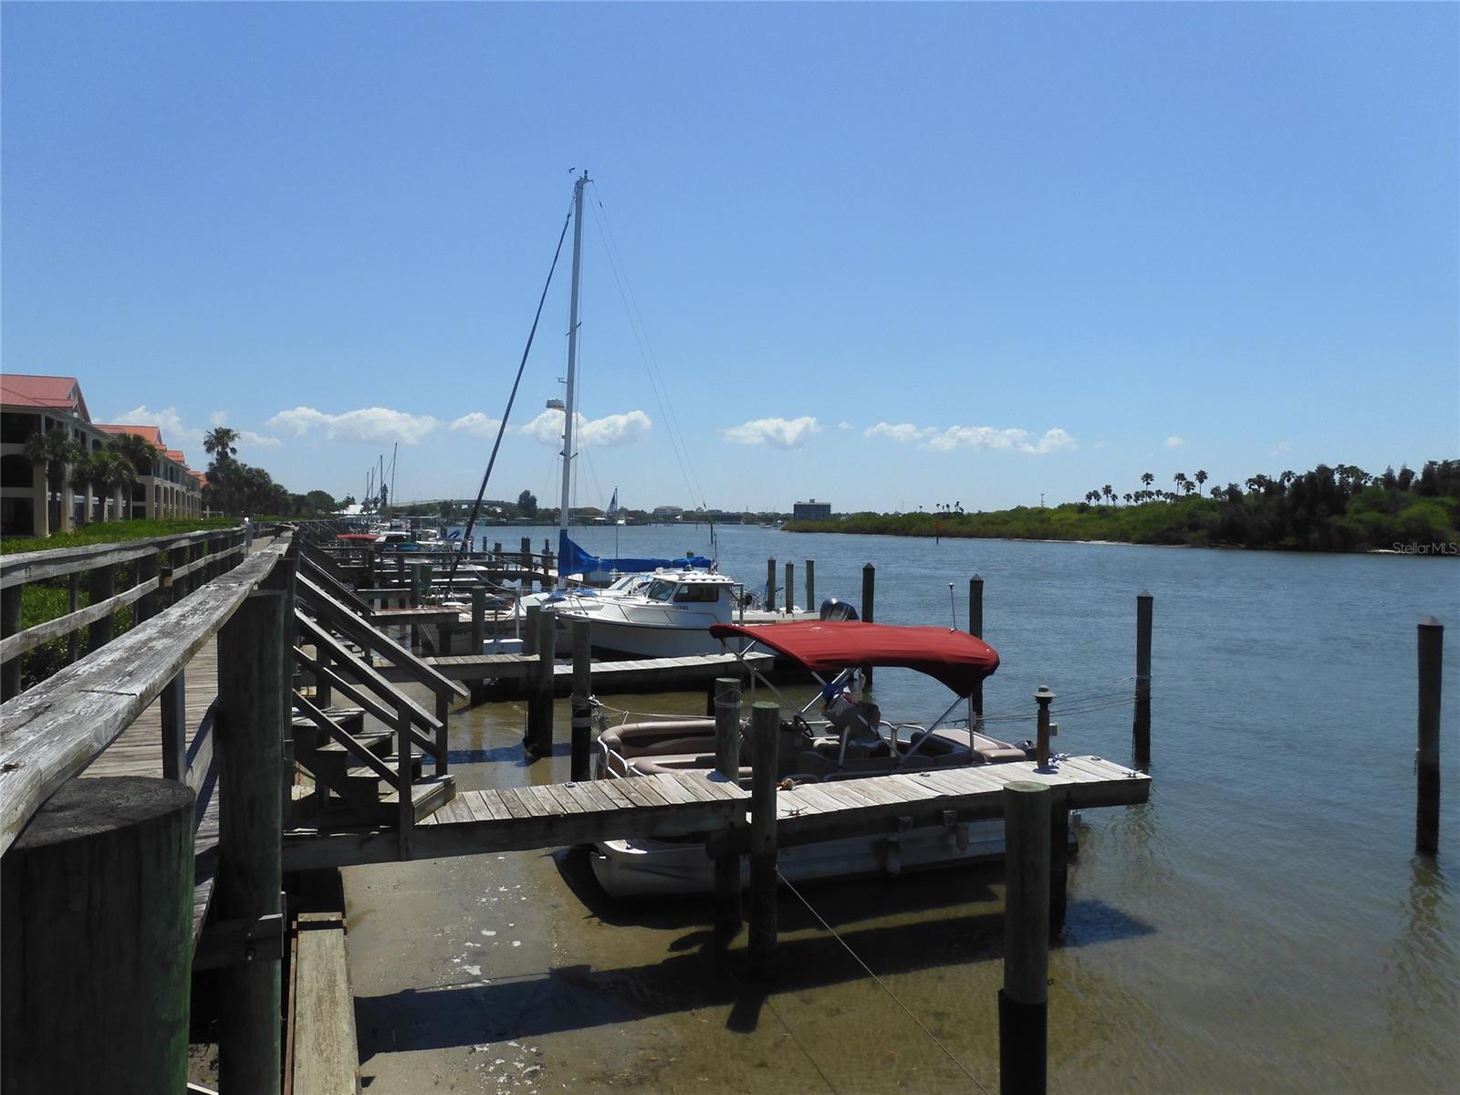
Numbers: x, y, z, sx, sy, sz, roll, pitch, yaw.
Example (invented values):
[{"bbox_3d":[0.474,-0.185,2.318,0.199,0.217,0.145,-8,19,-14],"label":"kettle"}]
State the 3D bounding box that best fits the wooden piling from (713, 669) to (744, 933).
[{"bbox_3d":[-0.011,2.530,9.850,0.240,2.542,0.240,-1,2,-19],"label":"wooden piling"}]

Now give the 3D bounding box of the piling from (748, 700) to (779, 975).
[{"bbox_3d":[0.307,2.518,9.053,0.244,2.302,0.244,1,1,0],"label":"piling"}]

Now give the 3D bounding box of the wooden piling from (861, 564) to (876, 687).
[{"bbox_3d":[3.229,1.852,23.454,0.261,2.941,0.261,0,2,-23],"label":"wooden piling"}]

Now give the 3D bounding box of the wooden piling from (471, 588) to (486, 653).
[{"bbox_3d":[-5.188,2.068,20.893,0.244,2.491,0.244,0,2,-23],"label":"wooden piling"}]

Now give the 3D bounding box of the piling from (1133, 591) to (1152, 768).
[{"bbox_3d":[6.730,2.157,16.500,0.250,2.882,0.250,-1,2,-19],"label":"piling"}]

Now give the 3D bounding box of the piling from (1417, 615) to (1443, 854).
[{"bbox_3d":[8.400,2.247,12.156,0.291,2.829,0.291,0,2,-23],"label":"piling"}]

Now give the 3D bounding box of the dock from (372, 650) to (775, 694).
[{"bbox_3d":[-2.835,2.189,18.130,7.570,0.520,1.050,0,2,-23],"label":"dock"}]

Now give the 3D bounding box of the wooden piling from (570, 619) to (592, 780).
[{"bbox_3d":[-2.036,2.252,13.836,0.242,2.545,0.242,0,2,-23],"label":"wooden piling"}]

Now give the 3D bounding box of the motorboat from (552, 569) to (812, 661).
[{"bbox_3d":[-0.339,1.531,21.352,6.750,2.200,2.500,0,2,-23],"label":"motorboat"}]

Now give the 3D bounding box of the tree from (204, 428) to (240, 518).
[{"bbox_3d":[-54.152,-7.688,108.000,3.800,10.300,3.800,-1,2,-22],"label":"tree"}]

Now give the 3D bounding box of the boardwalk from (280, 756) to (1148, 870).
[{"bbox_3d":[0.310,2.435,9.642,8.420,0.390,1.040,-1,2,-19],"label":"boardwalk"}]

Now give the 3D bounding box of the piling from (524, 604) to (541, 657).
[{"bbox_3d":[-3.624,2.297,18.700,0.260,2.465,0.260,-1,2,-19],"label":"piling"}]

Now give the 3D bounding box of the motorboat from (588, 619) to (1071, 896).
[{"bbox_3d":[1.076,2.460,12.617,6.100,2.800,2.500,-1,2,-18],"label":"motorboat"}]

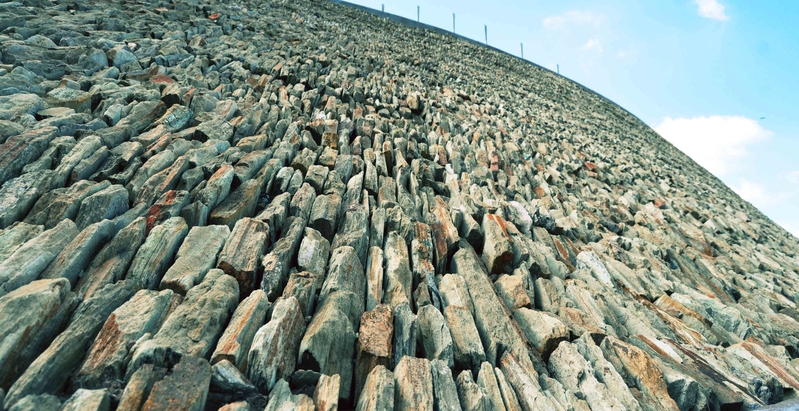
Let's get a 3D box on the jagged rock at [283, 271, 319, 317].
[{"bbox_3d":[-0.506,0.449,3.086,0.138,0.124,0.280,17,15,-5],"label":"jagged rock"}]

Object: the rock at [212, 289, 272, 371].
[{"bbox_3d":[-0.697,0.547,2.677,0.132,0.126,0.420,17,15,-5],"label":"rock"}]

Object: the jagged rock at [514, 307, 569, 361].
[{"bbox_3d":[0.832,0.745,3.517,0.220,0.176,0.340,18,15,-1],"label":"jagged rock"}]

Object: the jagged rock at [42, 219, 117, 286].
[{"bbox_3d":[-1.503,0.213,2.834,0.150,0.135,0.440,13,15,-14],"label":"jagged rock"}]

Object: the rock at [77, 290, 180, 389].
[{"bbox_3d":[-1.081,0.522,2.417,0.206,0.155,0.440,15,15,-8],"label":"rock"}]

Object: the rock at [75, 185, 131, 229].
[{"bbox_3d":[-1.628,0.000,3.287,0.163,0.130,0.360,14,15,-12],"label":"rock"}]

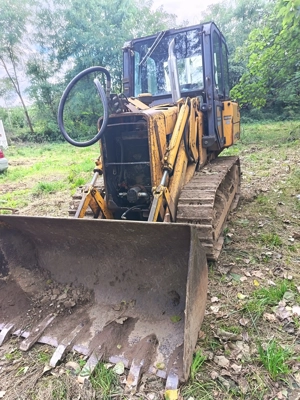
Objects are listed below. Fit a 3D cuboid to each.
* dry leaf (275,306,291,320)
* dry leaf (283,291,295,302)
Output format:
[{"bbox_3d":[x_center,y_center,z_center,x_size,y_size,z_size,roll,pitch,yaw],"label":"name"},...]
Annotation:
[{"bbox_3d":[1.129,0.963,2.353,0.119,0.025,0.107,3,18,27],"label":"dry leaf"},{"bbox_3d":[1.285,0.892,2.563,0.095,0.018,0.126,3,18,27],"label":"dry leaf"}]

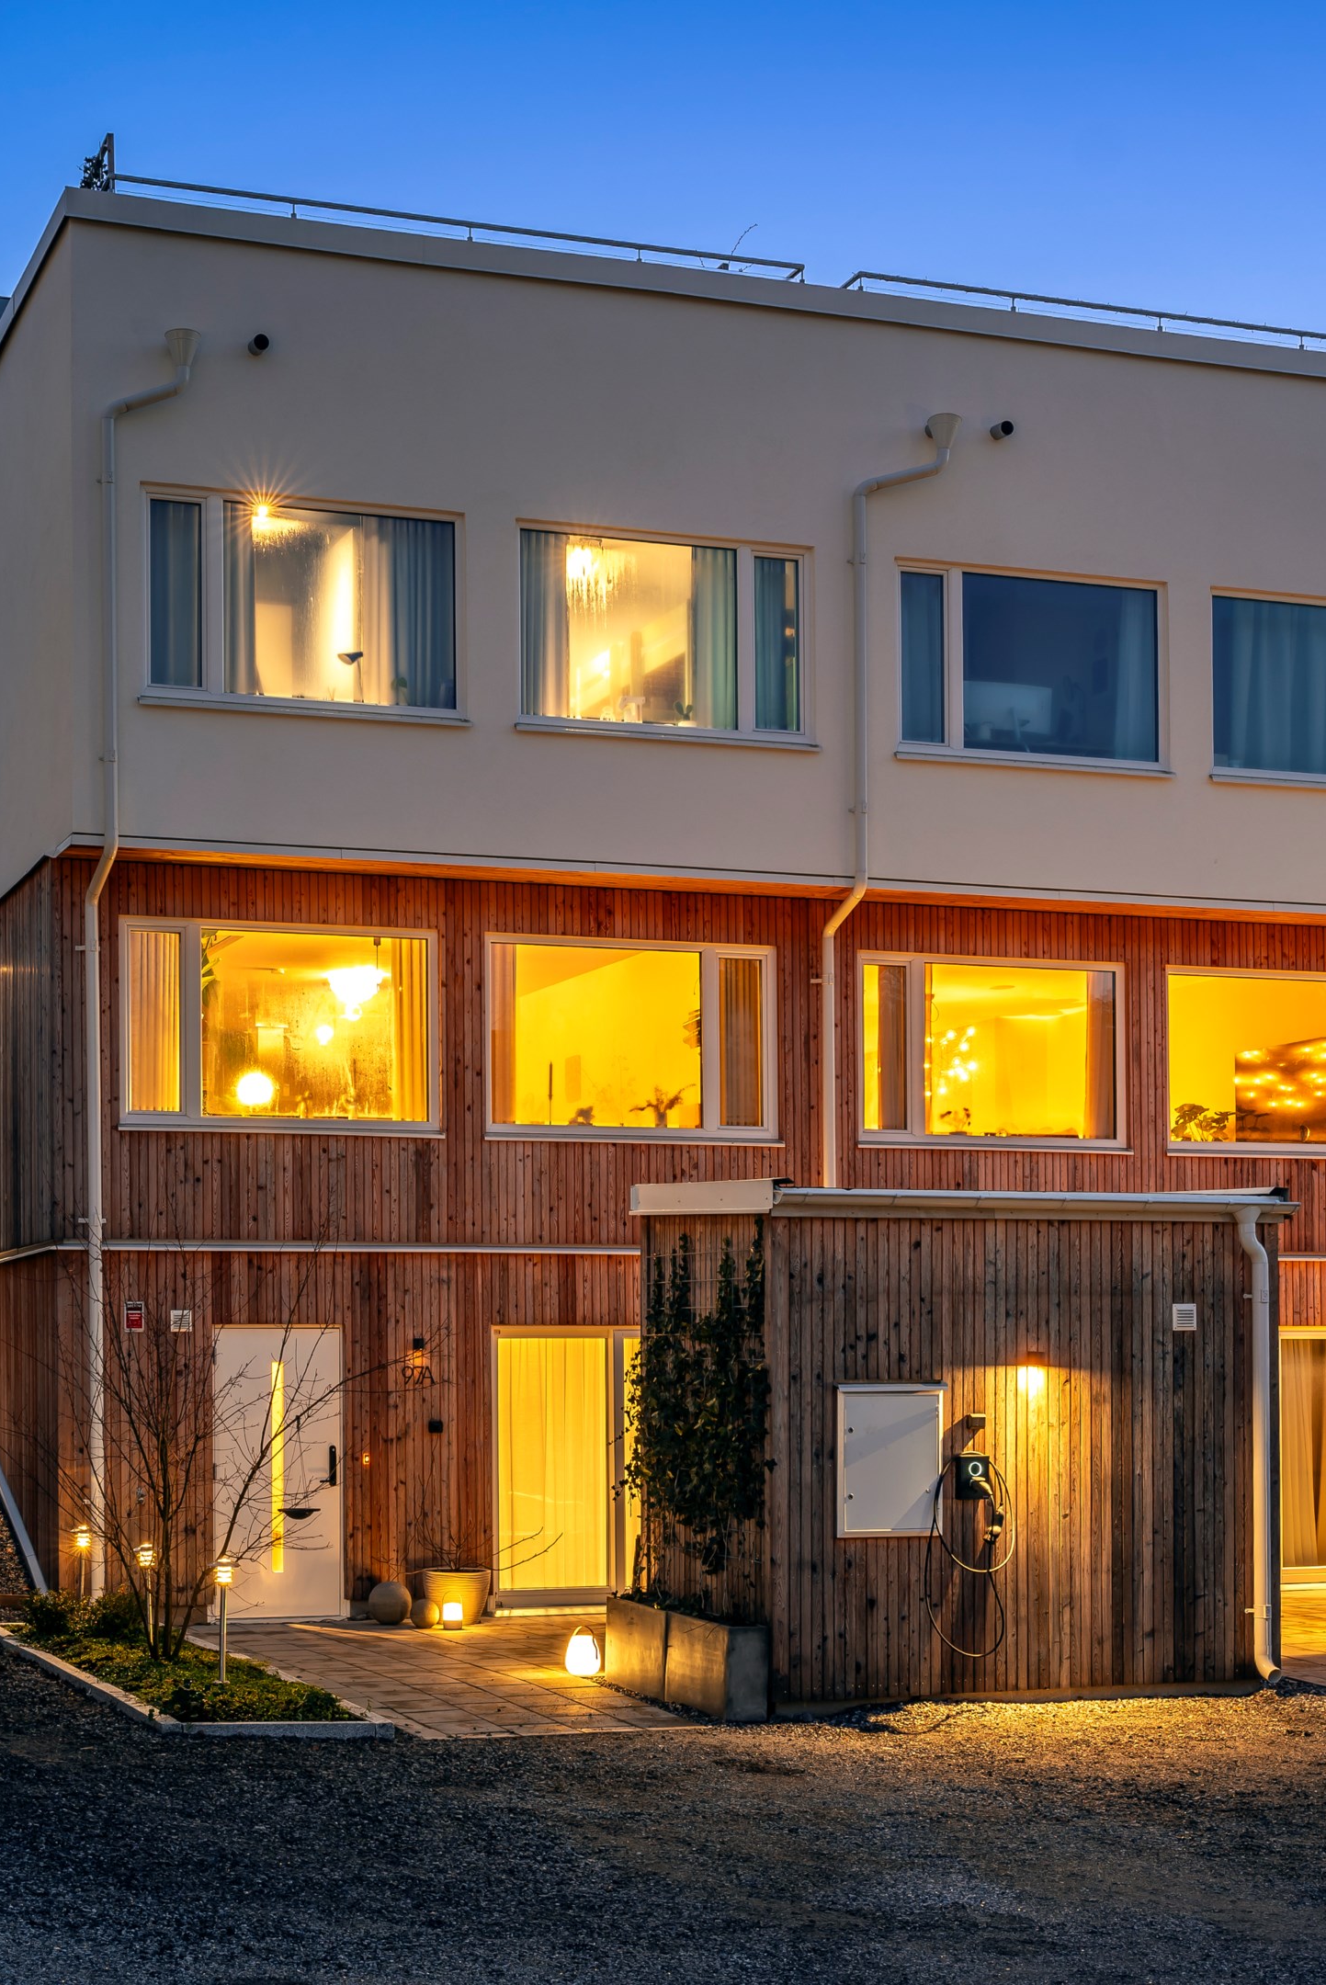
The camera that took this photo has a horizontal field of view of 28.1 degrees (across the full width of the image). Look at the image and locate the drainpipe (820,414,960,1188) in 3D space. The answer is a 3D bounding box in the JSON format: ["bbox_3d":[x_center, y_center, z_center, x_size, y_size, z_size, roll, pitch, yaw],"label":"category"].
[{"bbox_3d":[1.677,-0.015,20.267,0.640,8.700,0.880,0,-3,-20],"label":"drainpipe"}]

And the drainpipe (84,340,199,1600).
[{"bbox_3d":[-3.635,-0.210,18.505,0.640,8.700,0.880,0,-3,-20],"label":"drainpipe"}]

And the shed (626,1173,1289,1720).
[{"bbox_3d":[1.773,2.548,16.117,3.300,2.800,2.100,0,-3,-20],"label":"shed"}]

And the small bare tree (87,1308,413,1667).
[{"bbox_3d":[-2.573,3.031,16.300,2.000,2.100,1.800,0,-3,-20],"label":"small bare tree"}]

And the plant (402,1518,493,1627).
[{"bbox_3d":[-1.529,4.167,19.000,0.620,0.780,0.580,-1,-3,0],"label":"plant"}]

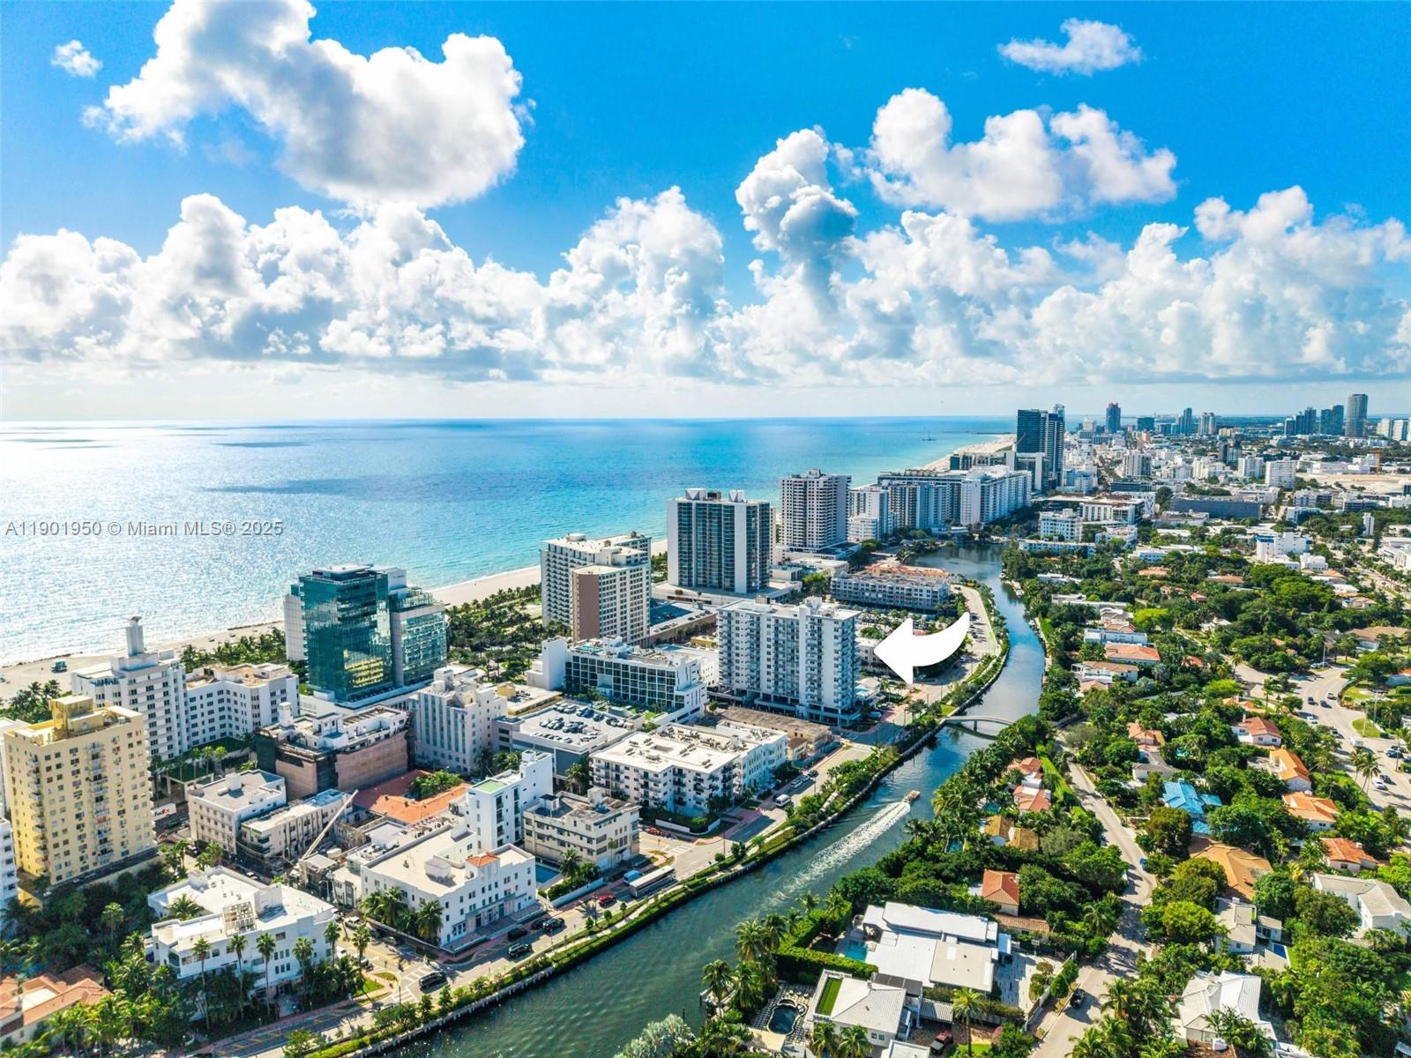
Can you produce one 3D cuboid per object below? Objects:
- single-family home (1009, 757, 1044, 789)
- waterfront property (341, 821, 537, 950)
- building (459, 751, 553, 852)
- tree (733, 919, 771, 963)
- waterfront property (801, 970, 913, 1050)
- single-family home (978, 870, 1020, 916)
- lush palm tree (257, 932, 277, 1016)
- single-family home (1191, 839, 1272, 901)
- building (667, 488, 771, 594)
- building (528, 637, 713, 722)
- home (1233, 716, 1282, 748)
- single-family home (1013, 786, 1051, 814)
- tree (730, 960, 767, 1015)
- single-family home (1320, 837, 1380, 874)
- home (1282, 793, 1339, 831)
[{"bbox_3d":[99.390,74.890,304.260,11.000,6.600,12.000,2,7,19],"label":"single-family home"},{"bbox_3d":[-61.770,84.070,235.800,30.460,13.800,27.490,5,8,37],"label":"waterfront property"},{"bbox_3d":[-53.390,74.260,268.270,9.500,20.000,25.000,3,8,28],"label":"building"},{"bbox_3d":[9.860,87.920,205.570,7.400,12.800,7.400,0,7,0],"label":"tree"},{"bbox_3d":[29.050,90.750,185.300,16.860,5.800,14.940,2,7,21],"label":"waterfront property"},{"bbox_3d":[66.780,84.230,223.930,8.800,7.300,13.500,2,7,16],"label":"single-family home"},{"bbox_3d":[-86.390,87.420,192.250,4.100,17.500,4.100,7,10,45],"label":"lush palm tree"},{"bbox_3d":[131.770,86.390,243.580,15.500,6.000,26.500,1,7,12],"label":"single-family home"},{"bbox_3d":[8.490,9.440,615.050,59.420,64.000,26.400,5,8,36],"label":"building"},{"bbox_3d":[-31.190,57.050,389.560,68.000,23.000,24.500,4,8,32],"label":"building"},{"bbox_3d":[200.150,72.790,356.870,13.500,5.800,20.000,2,7,19],"label":"home"},{"bbox_3d":[93.120,78.980,279.220,10.470,6.300,17.140,3,7,23],"label":"single-family home"},{"bbox_3d":[8.650,87.520,187.220,6.500,10.000,6.500,0,7,0],"label":"tree"},{"bbox_3d":[161.330,82.290,246.490,10.500,5.200,13.000,2,7,18],"label":"single-family home"},{"bbox_3d":[169.120,78.990,272.790,11.500,5.500,15.000,2,7,18],"label":"home"}]

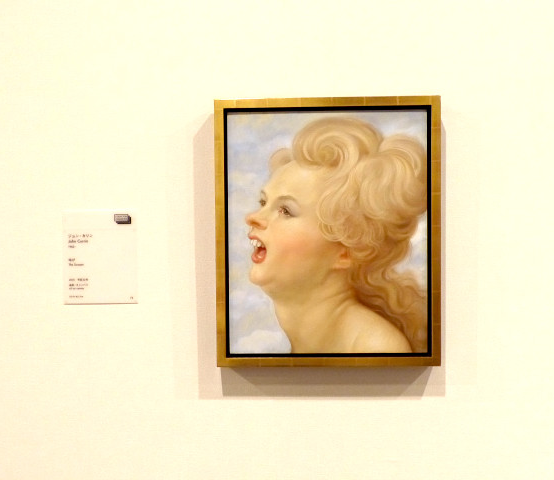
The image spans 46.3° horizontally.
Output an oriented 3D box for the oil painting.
[{"bbox_3d":[0.119,-0.017,1.539,0.526,0.627,0.055,-1,2,2],"label":"oil painting"}]

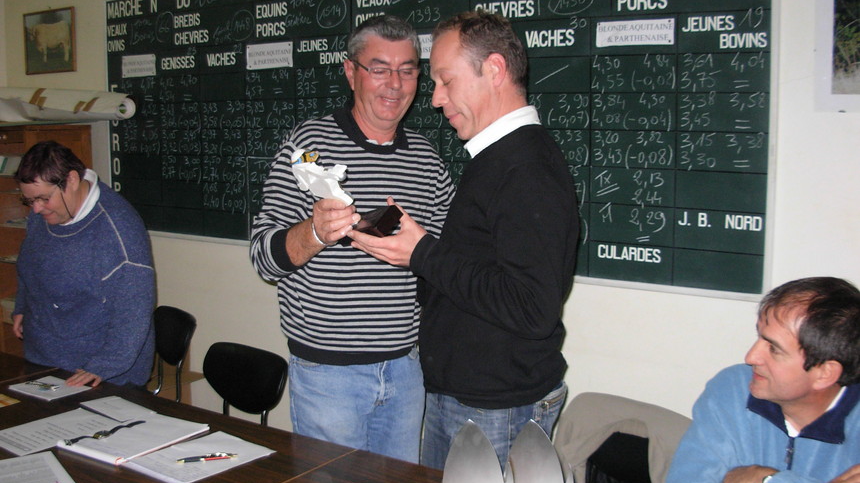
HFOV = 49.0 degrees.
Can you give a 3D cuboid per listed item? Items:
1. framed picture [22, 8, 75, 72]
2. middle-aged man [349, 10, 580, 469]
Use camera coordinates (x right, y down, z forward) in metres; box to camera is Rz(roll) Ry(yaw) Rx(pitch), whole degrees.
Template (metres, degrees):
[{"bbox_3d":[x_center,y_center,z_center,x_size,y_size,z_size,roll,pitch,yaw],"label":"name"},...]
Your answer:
[{"bbox_3d":[-1.770,-0.935,4.400,0.435,0.310,0.025,5,9,34],"label":"framed picture"},{"bbox_3d":[0.090,0.350,2.200,0.540,1.760,0.520,-4,8,-25],"label":"middle-aged man"}]

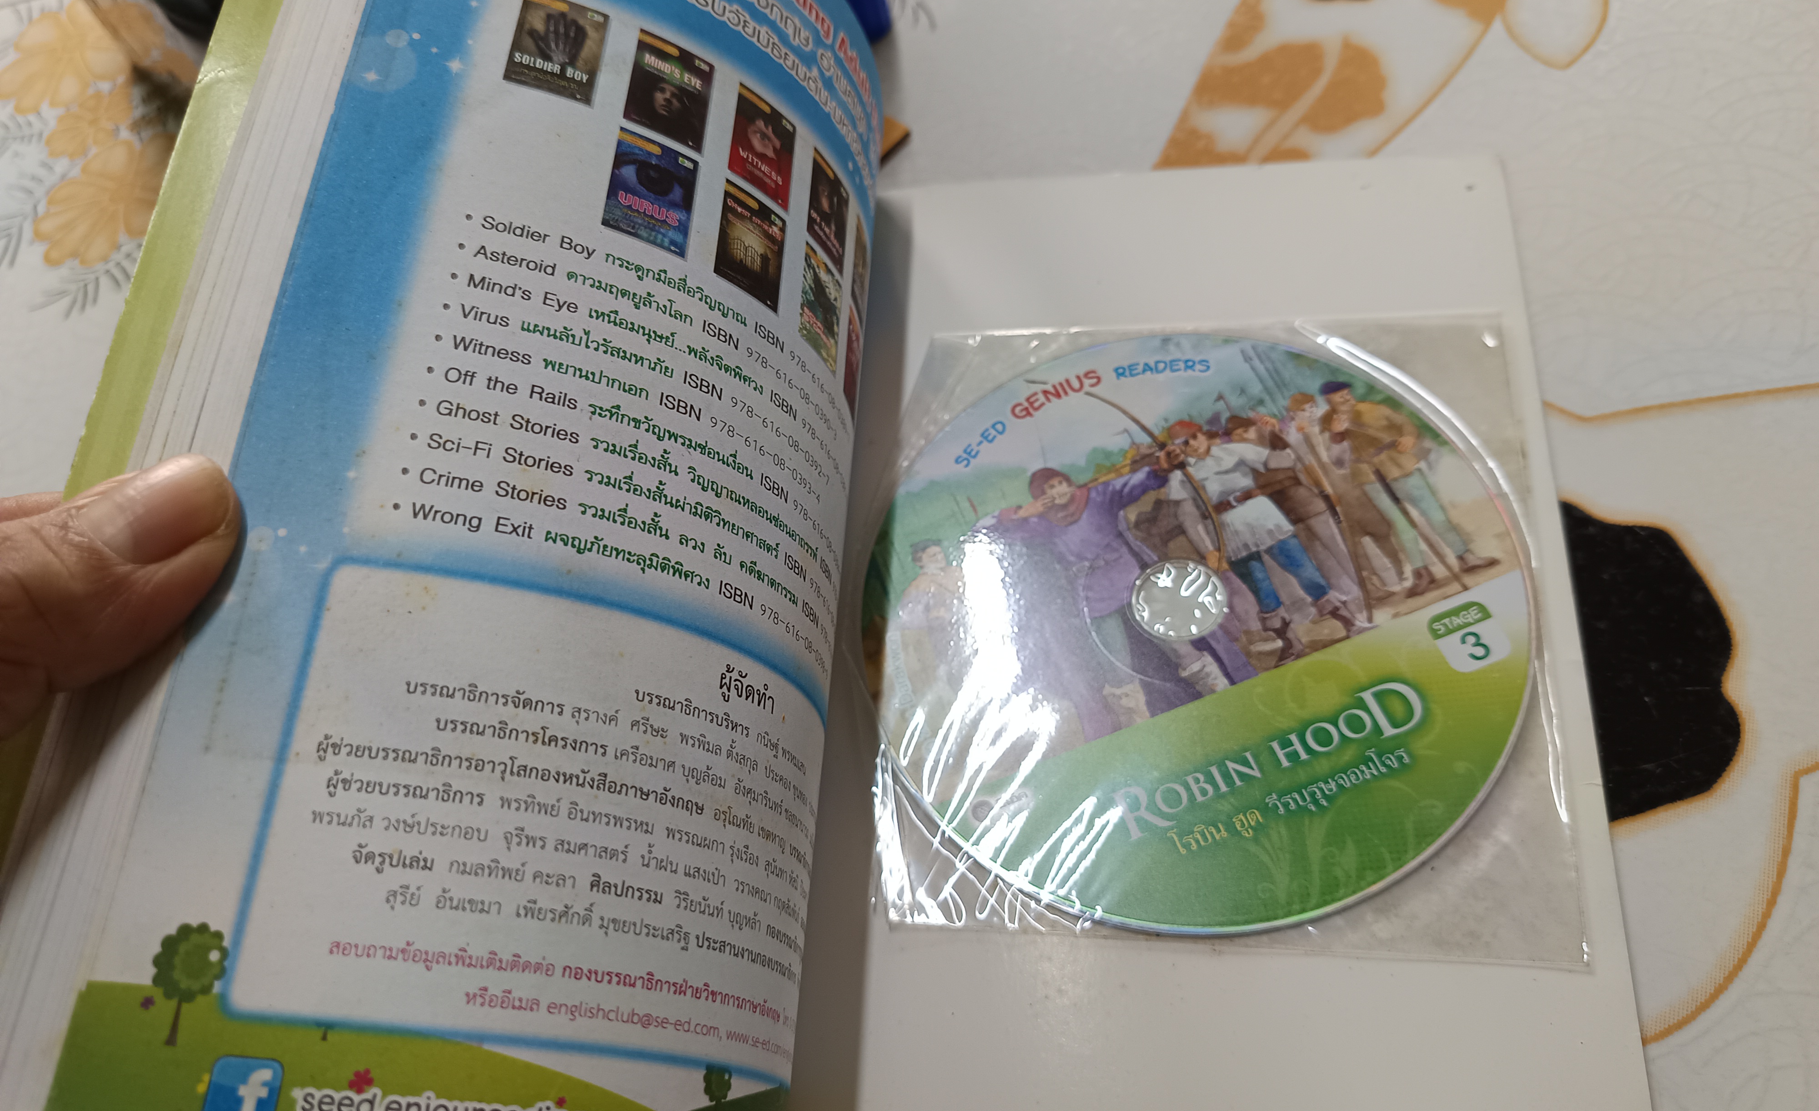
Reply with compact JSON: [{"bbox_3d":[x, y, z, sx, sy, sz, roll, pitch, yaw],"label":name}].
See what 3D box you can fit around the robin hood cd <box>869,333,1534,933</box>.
[{"bbox_3d":[0.050,0.008,0.232,0.120,0.001,0.120,-5,61,9],"label":"robin hood cd"}]

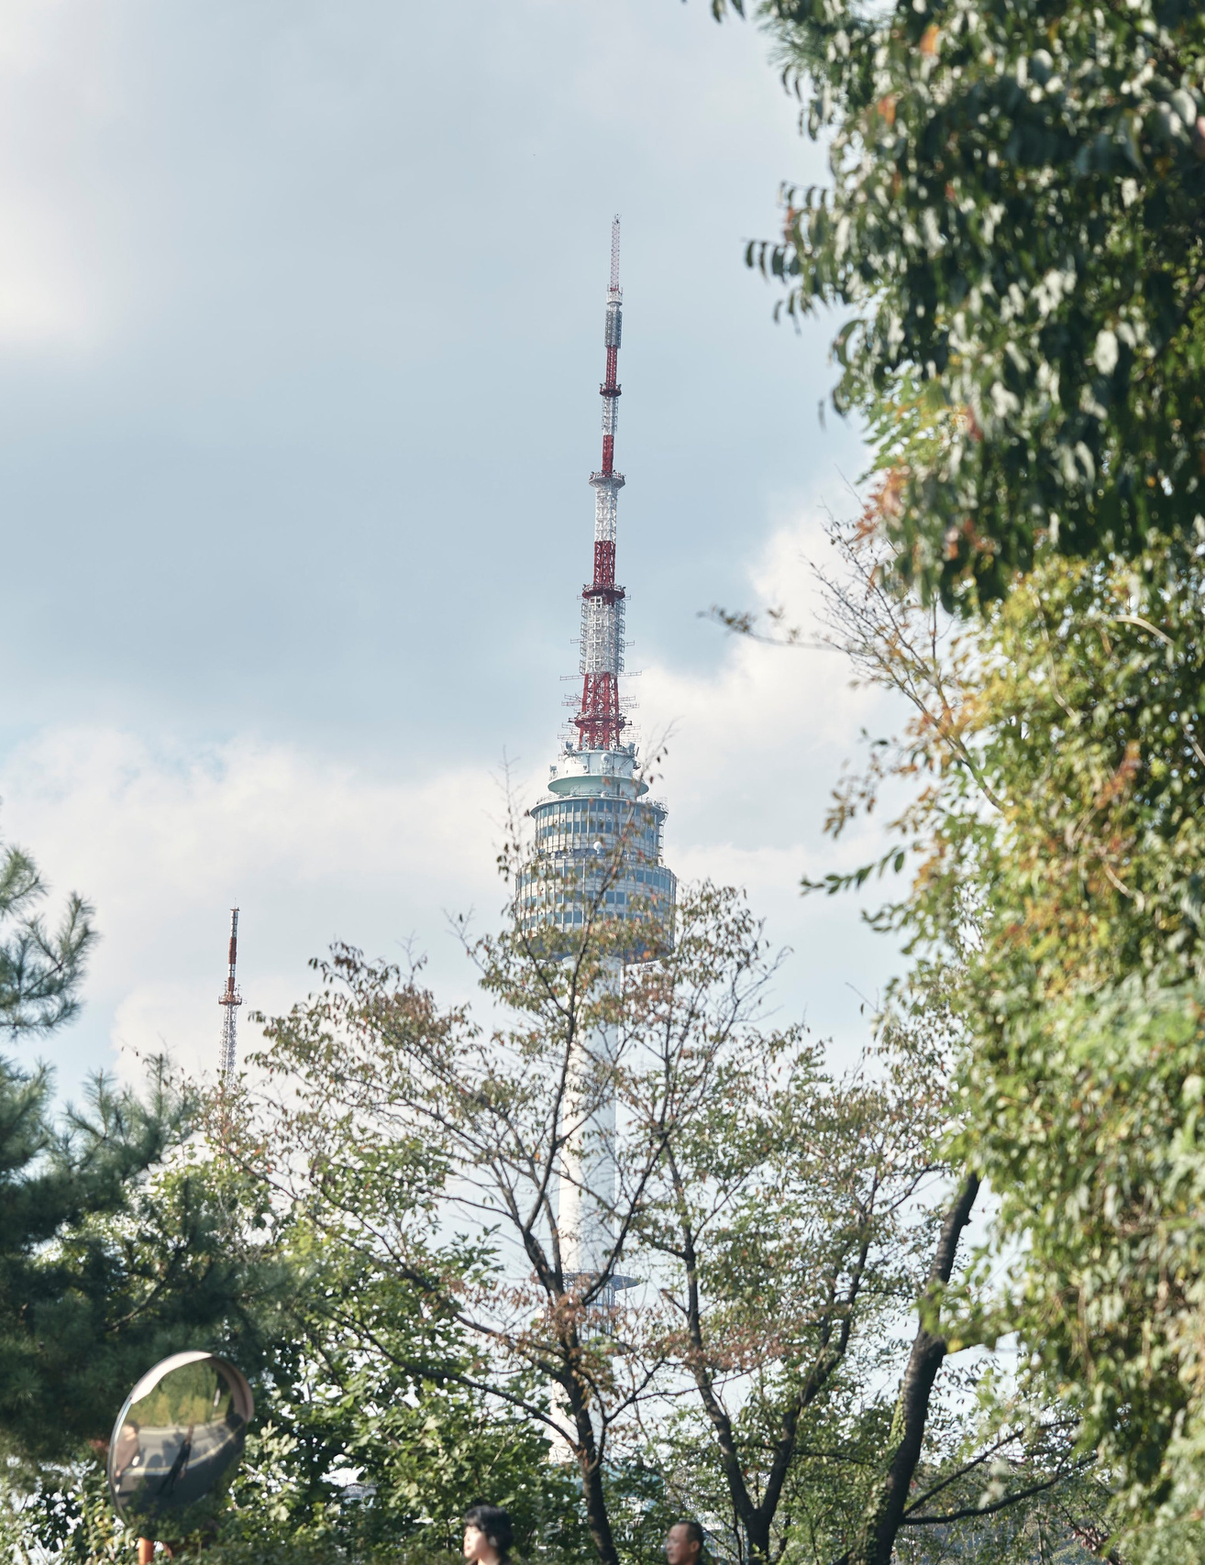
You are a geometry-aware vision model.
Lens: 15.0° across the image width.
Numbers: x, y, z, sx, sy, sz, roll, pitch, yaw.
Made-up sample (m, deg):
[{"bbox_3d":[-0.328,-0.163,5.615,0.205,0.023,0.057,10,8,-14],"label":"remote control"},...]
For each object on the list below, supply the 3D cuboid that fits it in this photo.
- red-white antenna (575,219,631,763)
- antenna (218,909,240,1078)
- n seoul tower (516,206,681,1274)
[{"bbox_3d":[0.996,-54.787,828.998,9.500,101.000,9.500,2,-14,0],"label":"red-white antenna"},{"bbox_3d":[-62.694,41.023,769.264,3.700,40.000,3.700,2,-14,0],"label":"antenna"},{"bbox_3d":[-0.783,11.110,812.934,28.700,236.700,28.700,2,-14,0],"label":"n seoul tower"}]

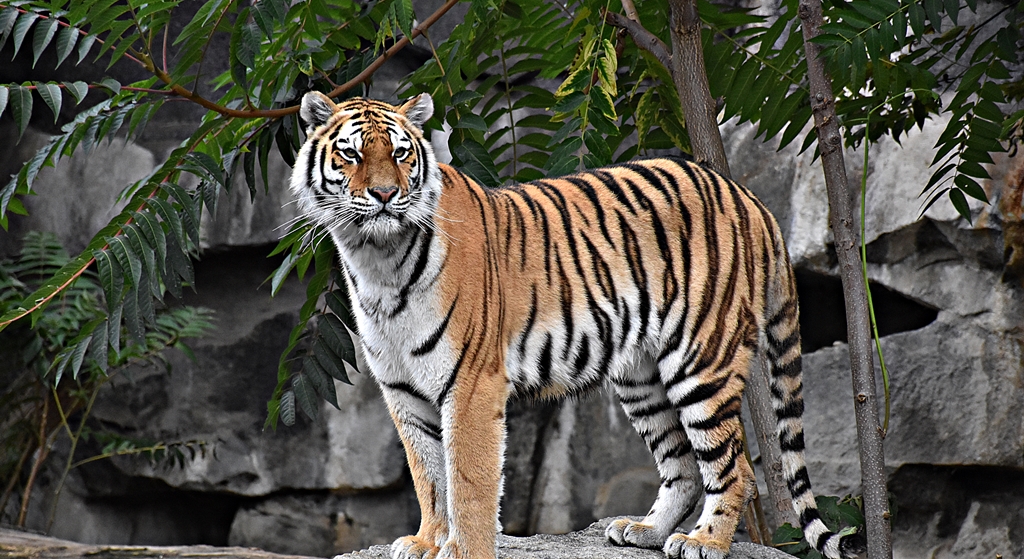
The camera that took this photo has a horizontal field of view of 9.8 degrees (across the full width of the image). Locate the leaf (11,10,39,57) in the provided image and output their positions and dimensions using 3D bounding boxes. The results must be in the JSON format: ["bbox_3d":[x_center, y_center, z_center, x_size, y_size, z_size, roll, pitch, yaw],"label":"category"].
[{"bbox_3d":[-1.068,-0.532,13.050,0.037,0.116,0.035,31,-10,0],"label":"leaf"}]

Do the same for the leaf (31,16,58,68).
[{"bbox_3d":[-1.028,-0.517,13.050,0.044,0.120,0.035,28,-10,0],"label":"leaf"}]

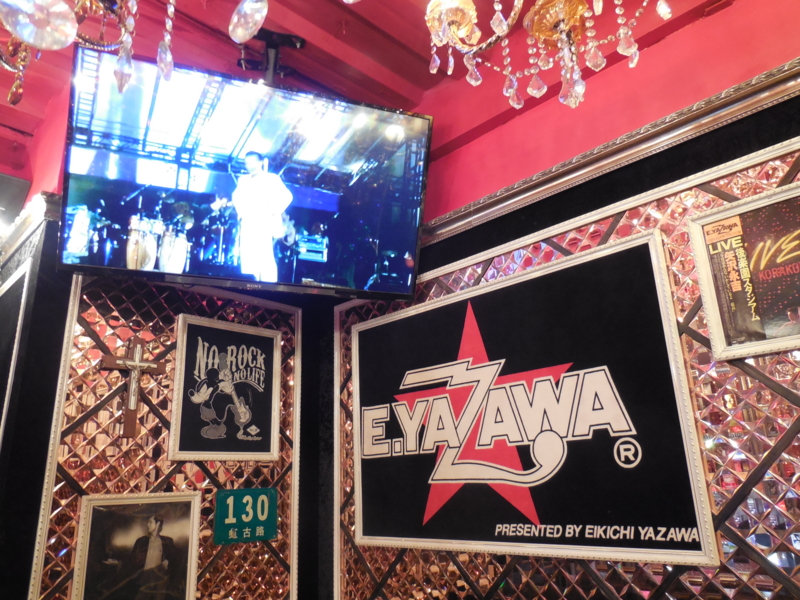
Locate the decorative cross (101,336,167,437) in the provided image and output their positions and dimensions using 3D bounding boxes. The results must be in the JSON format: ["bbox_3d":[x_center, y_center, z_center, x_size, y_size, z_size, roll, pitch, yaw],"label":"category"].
[{"bbox_3d":[-0.883,0.284,1.912,0.030,0.334,0.212,-19,-24,42],"label":"decorative cross"}]

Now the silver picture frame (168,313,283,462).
[{"bbox_3d":[-0.631,0.336,2.163,0.030,0.509,0.435,-19,-24,42],"label":"silver picture frame"}]

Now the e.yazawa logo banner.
[{"bbox_3d":[0.268,0.355,1.838,1.194,0.792,0.030,-19,-24,42],"label":"e.yazawa logo banner"}]

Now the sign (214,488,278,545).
[{"bbox_3d":[-0.550,0.780,2.094,0.010,0.180,0.252,-19,-24,42],"label":"sign"}]

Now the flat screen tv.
[{"bbox_3d":[-0.385,-0.314,1.613,0.950,0.557,0.065,4,3,-20],"label":"flat screen tv"}]

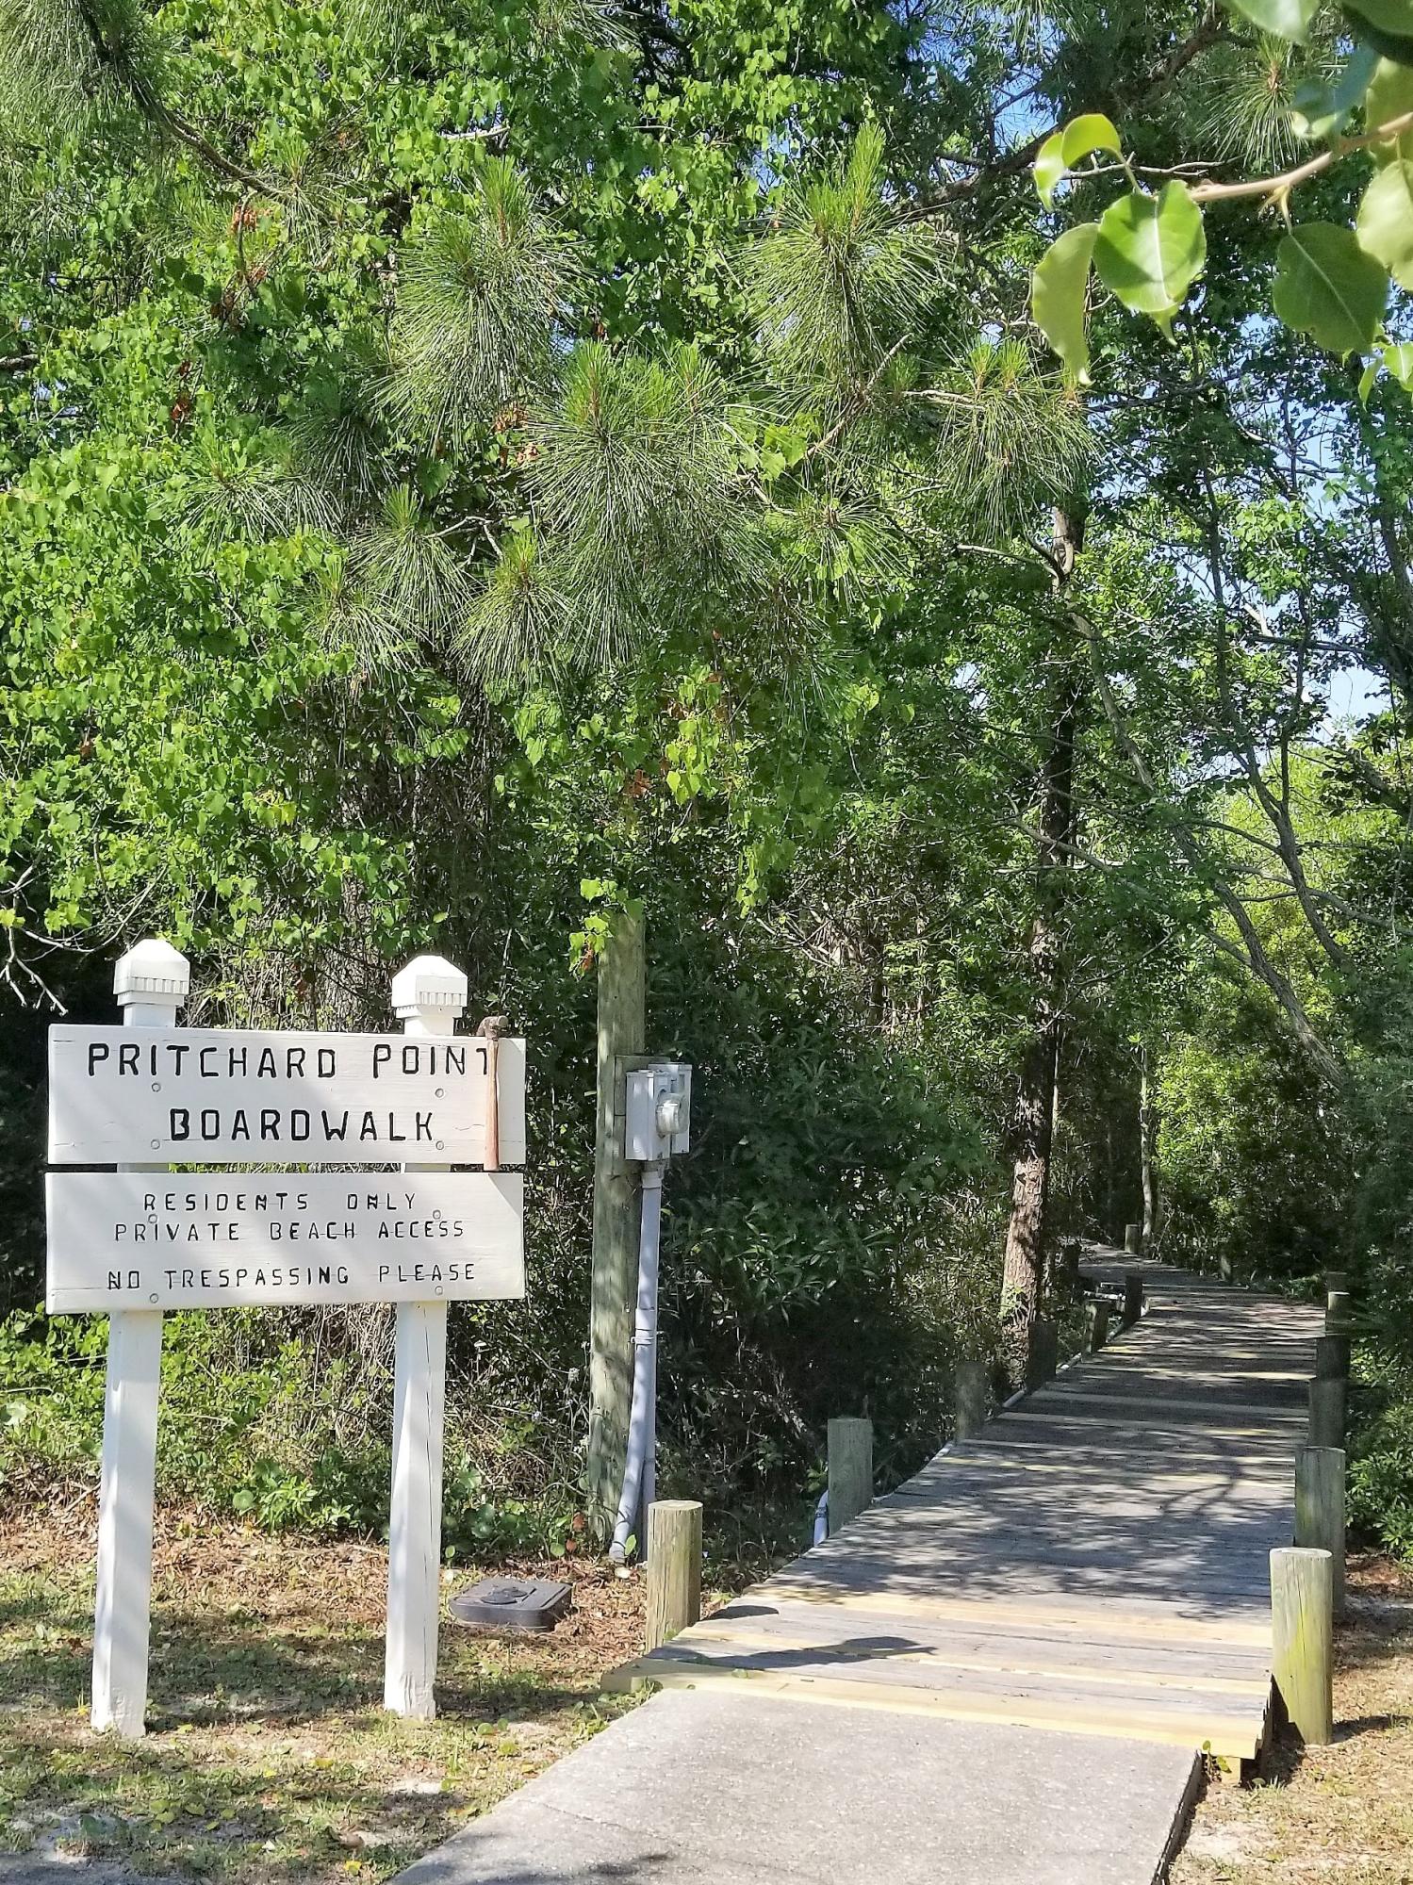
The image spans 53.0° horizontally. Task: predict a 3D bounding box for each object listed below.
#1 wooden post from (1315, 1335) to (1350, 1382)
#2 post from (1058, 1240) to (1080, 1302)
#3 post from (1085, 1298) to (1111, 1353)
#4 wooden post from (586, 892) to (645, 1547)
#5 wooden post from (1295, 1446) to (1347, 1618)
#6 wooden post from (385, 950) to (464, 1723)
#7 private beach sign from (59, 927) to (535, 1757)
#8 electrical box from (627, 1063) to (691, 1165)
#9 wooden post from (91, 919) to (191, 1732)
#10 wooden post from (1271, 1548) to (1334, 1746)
[{"bbox_3d":[2.722,1.928,6.141,0.127,0.430,0.127,-1,-5,25],"label":"wooden post"},{"bbox_3d":[2.930,2.655,11.395,0.130,0.420,0.130,-1,-5,25],"label":"post"},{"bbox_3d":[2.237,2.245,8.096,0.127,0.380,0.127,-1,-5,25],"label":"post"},{"bbox_3d":[-0.300,0.924,4.652,0.158,2.058,0.158,1,-5,-4],"label":"wooden post"},{"bbox_3d":[1.692,1.622,3.900,0.127,0.437,0.127,-1,-5,25],"label":"wooden post"},{"bbox_3d":[-0.697,0.936,3.453,0.132,1.798,0.132,4,-6,-31],"label":"wooden post"},{"bbox_3d":[-0.981,0.918,3.329,1.074,1.806,0.155,3,-5,-22],"label":"private beach sign"},{"bbox_3d":[-0.156,0.555,4.620,0.140,0.305,0.350,-1,-5,17],"label":"electrical box"},{"bbox_3d":[-1.296,0.873,3.207,0.132,1.748,0.132,4,-6,-31],"label":"wooden post"},{"bbox_3d":[1.301,1.536,3.090,0.127,0.387,0.127,-1,-5,25],"label":"wooden post"}]

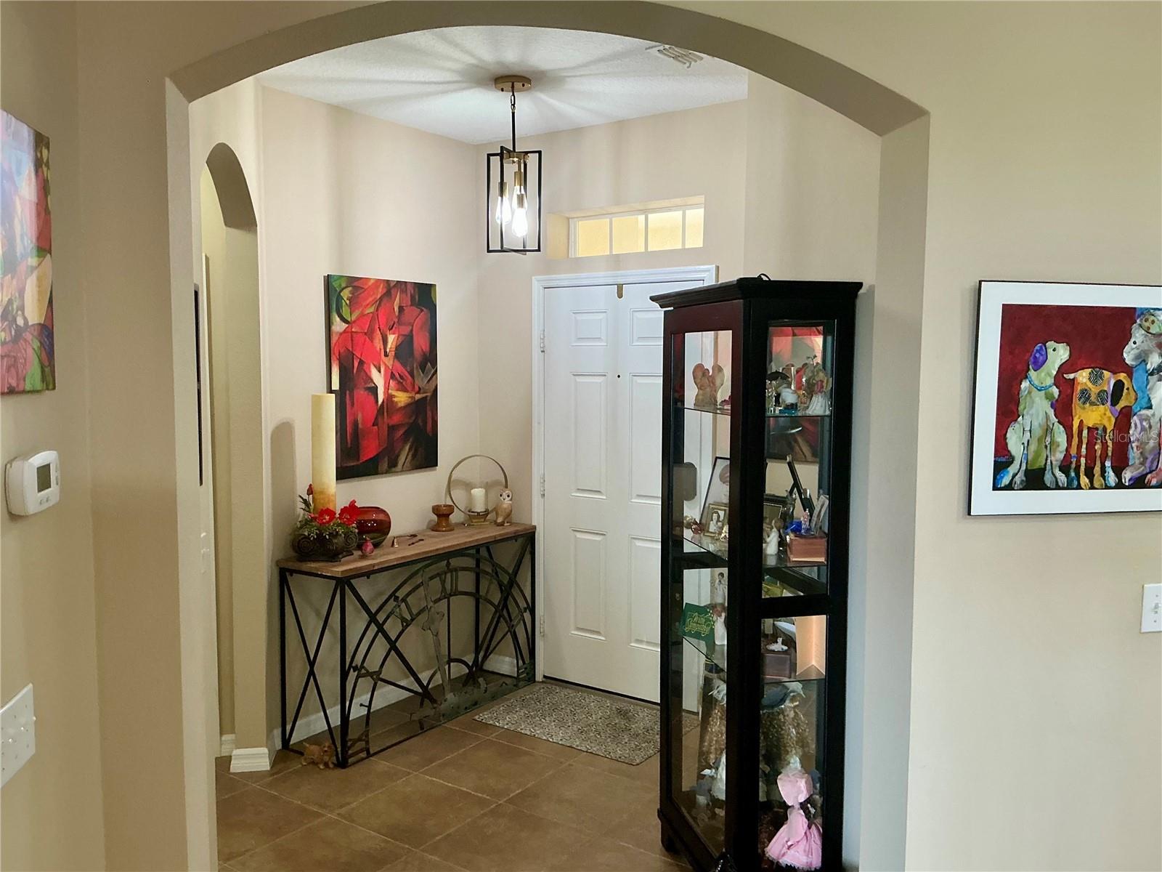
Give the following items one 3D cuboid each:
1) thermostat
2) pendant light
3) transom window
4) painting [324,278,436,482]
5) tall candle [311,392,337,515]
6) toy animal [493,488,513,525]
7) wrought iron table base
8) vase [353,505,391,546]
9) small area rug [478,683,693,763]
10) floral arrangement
[{"bbox_3d":[-0.861,0.073,1.478,0.033,0.087,0.119,-1,4,-10],"label":"thermostat"},{"bbox_3d":[-0.276,-1.111,3.872,0.235,0.702,0.235,2,5,20],"label":"pendant light"},{"bbox_3d":[0.313,-1.007,4.715,0.884,0.222,0.070,3,5,34],"label":"transom window"},{"bbox_3d":[-0.942,-0.281,4.541,0.030,0.930,0.680,3,5,35],"label":"painting"},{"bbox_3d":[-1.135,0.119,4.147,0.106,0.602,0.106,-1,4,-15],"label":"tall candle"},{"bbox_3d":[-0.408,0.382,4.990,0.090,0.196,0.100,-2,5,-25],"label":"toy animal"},{"bbox_3d":[-0.778,0.939,4.574,0.375,0.818,1.323,3,5,35],"label":"wrought iron table base"},{"bbox_3d":[-0.970,0.426,4.352,0.190,0.200,0.190,-1,4,-13],"label":"vase"},{"bbox_3d":[0.016,1.353,4.476,0.925,0.010,0.580,3,5,34],"label":"small area rug"},{"bbox_3d":[-1.135,0.397,4.135,0.310,0.290,0.220,-1,4,-15],"label":"floral arrangement"}]

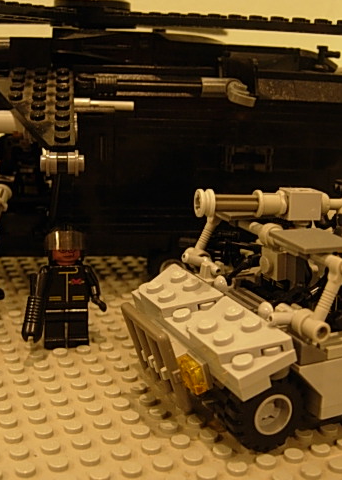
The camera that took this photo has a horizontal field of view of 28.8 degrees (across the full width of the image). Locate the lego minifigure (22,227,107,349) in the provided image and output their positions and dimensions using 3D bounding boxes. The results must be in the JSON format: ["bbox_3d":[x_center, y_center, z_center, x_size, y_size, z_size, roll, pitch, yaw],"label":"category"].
[{"bbox_3d":[-0.038,0.017,0.233,0.028,0.042,0.015,0,15,-11],"label":"lego minifigure"}]

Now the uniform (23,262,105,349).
[{"bbox_3d":[-0.037,0.023,0.232,0.028,0.029,0.013,0,15,-11],"label":"uniform"}]

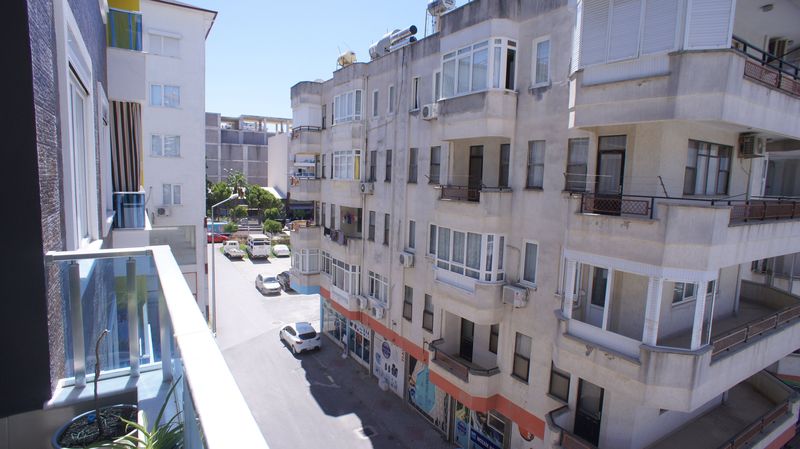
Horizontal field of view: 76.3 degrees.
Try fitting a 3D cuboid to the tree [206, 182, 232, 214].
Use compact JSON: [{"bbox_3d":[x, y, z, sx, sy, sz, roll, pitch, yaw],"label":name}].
[{"bbox_3d":[-32.196,-3.302,89.787,5.500,7.600,5.500,-2,8,-29],"label":"tree"}]

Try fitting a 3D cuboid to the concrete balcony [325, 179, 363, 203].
[{"bbox_3d":[-2.993,-1.777,27.463,0.740,1.280,3.150,-2,8,-30],"label":"concrete balcony"}]

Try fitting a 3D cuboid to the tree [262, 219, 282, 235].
[{"bbox_3d":[-20.072,0.512,80.101,2.991,2.755,2.991,-1,6,-29],"label":"tree"}]

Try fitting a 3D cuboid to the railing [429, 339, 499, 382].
[{"bbox_3d":[2.386,5.475,20.356,1.050,0.600,3.600,-2,8,-29],"label":"railing"}]

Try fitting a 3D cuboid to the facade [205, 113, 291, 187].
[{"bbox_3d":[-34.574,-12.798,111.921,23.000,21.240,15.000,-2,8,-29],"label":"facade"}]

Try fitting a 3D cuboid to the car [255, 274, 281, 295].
[{"bbox_3d":[-11.611,4.888,44.255,1.750,1.460,4.200,-1,7,-22],"label":"car"}]

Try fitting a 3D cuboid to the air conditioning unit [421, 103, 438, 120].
[{"bbox_3d":[1.167,-4.431,20.094,0.300,0.550,0.800,-2,8,-30],"label":"air conditioning unit"}]

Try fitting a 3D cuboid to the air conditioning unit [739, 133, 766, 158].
[{"bbox_3d":[11.245,-2.451,16.176,0.850,0.620,0.350,-2,7,-37],"label":"air conditioning unit"}]

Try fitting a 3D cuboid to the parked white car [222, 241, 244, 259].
[{"bbox_3d":[-19.988,2.929,61.488,1.650,1.600,4.300,-1,6,-29],"label":"parked white car"}]

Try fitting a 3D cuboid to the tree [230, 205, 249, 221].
[{"bbox_3d":[-26.813,-1.754,85.000,2.800,2.900,2.800,-2,8,-30],"label":"tree"}]

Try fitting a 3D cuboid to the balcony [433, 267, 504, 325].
[{"bbox_3d":[2.359,2.525,18.664,0.989,1.369,3.392,-1,6,-29],"label":"balcony"}]

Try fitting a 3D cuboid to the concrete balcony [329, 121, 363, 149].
[{"bbox_3d":[-2.850,-4.635,27.048,0.740,1.370,3.100,-2,8,-30],"label":"concrete balcony"}]

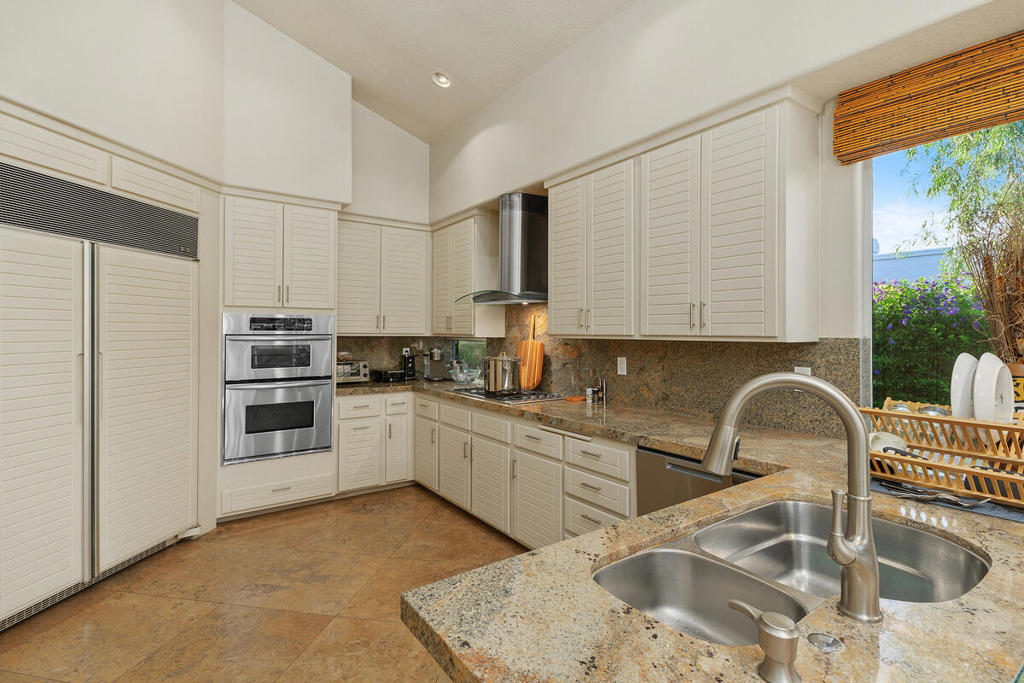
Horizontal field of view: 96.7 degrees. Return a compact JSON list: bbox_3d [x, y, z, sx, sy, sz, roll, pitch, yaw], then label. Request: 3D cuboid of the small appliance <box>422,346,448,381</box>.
[{"bbox_3d":[-0.771,0.223,4.623,0.220,0.330,0.260,0,1,-7],"label":"small appliance"}]

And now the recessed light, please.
[{"bbox_3d":[-0.536,-2.009,3.484,0.165,0.050,0.165,13,-9,0],"label":"recessed light"}]

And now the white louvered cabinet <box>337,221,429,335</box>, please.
[{"bbox_3d":[-1.223,-0.553,4.295,0.871,1.002,0.320,0,1,-33],"label":"white louvered cabinet"}]

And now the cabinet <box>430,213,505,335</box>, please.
[{"bbox_3d":[-0.413,-0.554,4.186,0.310,1.024,0.776,0,1,-37],"label":"cabinet"}]

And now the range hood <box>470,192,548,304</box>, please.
[{"bbox_3d":[0.032,-0.704,3.555,0.500,0.820,0.910,0,1,-38],"label":"range hood"}]

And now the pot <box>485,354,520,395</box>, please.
[{"bbox_3d":[-0.073,0.232,3.453,0.270,0.280,0.290,0,1,-2],"label":"pot"}]

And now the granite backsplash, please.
[{"bbox_3d":[-0.084,0.071,3.120,1.220,0.730,3.800,0,1,-38],"label":"granite backsplash"}]

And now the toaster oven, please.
[{"bbox_3d":[-1.569,0.278,4.276,0.370,0.220,0.270,0,1,-33],"label":"toaster oven"}]

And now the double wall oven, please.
[{"bbox_3d":[-1.883,0.335,3.690,0.755,1.100,0.600,0,1,-30],"label":"double wall oven"}]

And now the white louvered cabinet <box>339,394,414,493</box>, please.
[{"bbox_3d":[-1.328,0.850,4.147,0.650,0.800,0.600,0,1,-34],"label":"white louvered cabinet"}]

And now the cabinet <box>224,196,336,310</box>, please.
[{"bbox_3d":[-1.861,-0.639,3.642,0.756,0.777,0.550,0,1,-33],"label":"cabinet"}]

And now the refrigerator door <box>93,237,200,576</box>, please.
[{"bbox_3d":[-2.216,0.359,2.771,0.070,1.790,0.630,0,1,12],"label":"refrigerator door"}]

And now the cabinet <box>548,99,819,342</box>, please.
[{"bbox_3d":[0.848,-0.521,2.622,0.350,1.030,1.490,0,1,-38],"label":"cabinet"}]

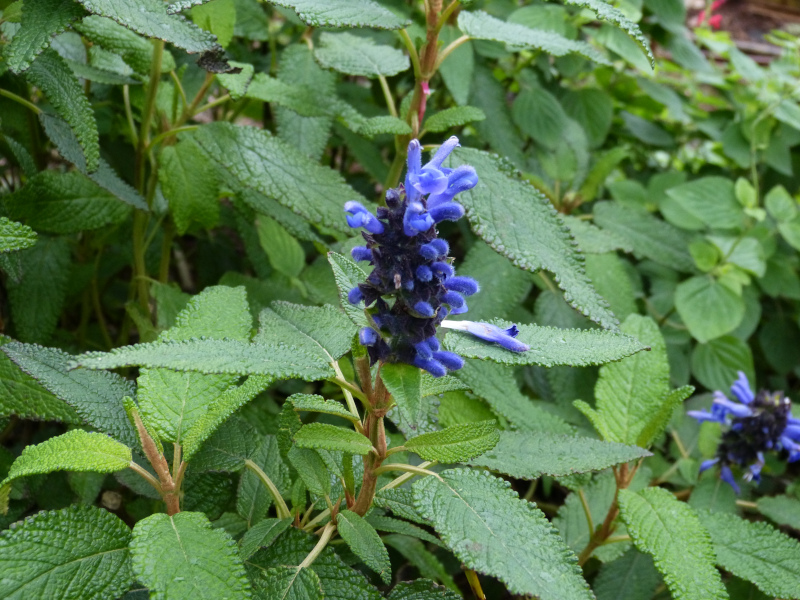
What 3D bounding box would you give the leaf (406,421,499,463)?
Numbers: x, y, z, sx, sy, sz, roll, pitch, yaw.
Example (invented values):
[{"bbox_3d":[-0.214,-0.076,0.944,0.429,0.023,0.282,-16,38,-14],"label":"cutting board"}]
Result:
[{"bbox_3d":[0.018,0.048,0.446,0.033,0.006,0.015,-12,53,9],"label":"leaf"}]

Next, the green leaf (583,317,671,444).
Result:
[{"bbox_3d":[0.096,0.033,0.540,0.034,0.057,0.010,9,-21,3],"label":"green leaf"}]

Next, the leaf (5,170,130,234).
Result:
[{"bbox_3d":[-0.171,-0.050,0.665,0.062,0.012,0.034,-3,60,-9],"label":"leaf"}]

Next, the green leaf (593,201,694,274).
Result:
[{"bbox_3d":[0.148,-0.038,0.785,0.072,0.012,0.034,28,46,25],"label":"green leaf"}]

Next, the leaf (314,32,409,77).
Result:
[{"bbox_3d":[-0.021,-0.127,0.670,0.036,0.010,0.053,-23,34,-24],"label":"leaf"}]

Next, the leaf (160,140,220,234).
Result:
[{"bbox_3d":[-0.108,-0.056,0.650,0.030,0.010,0.049,-1,66,-3],"label":"leaf"}]

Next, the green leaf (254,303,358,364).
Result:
[{"bbox_3d":[-0.037,0.012,0.476,0.034,0.009,0.043,-26,42,-30],"label":"green leaf"}]

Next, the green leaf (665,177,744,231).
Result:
[{"bbox_3d":[0.187,-0.058,0.795,0.052,0.008,0.036,17,53,-11],"label":"green leaf"}]

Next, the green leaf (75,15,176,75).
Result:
[{"bbox_3d":[-0.129,-0.121,0.610,0.059,0.008,0.030,27,48,20],"label":"green leaf"}]

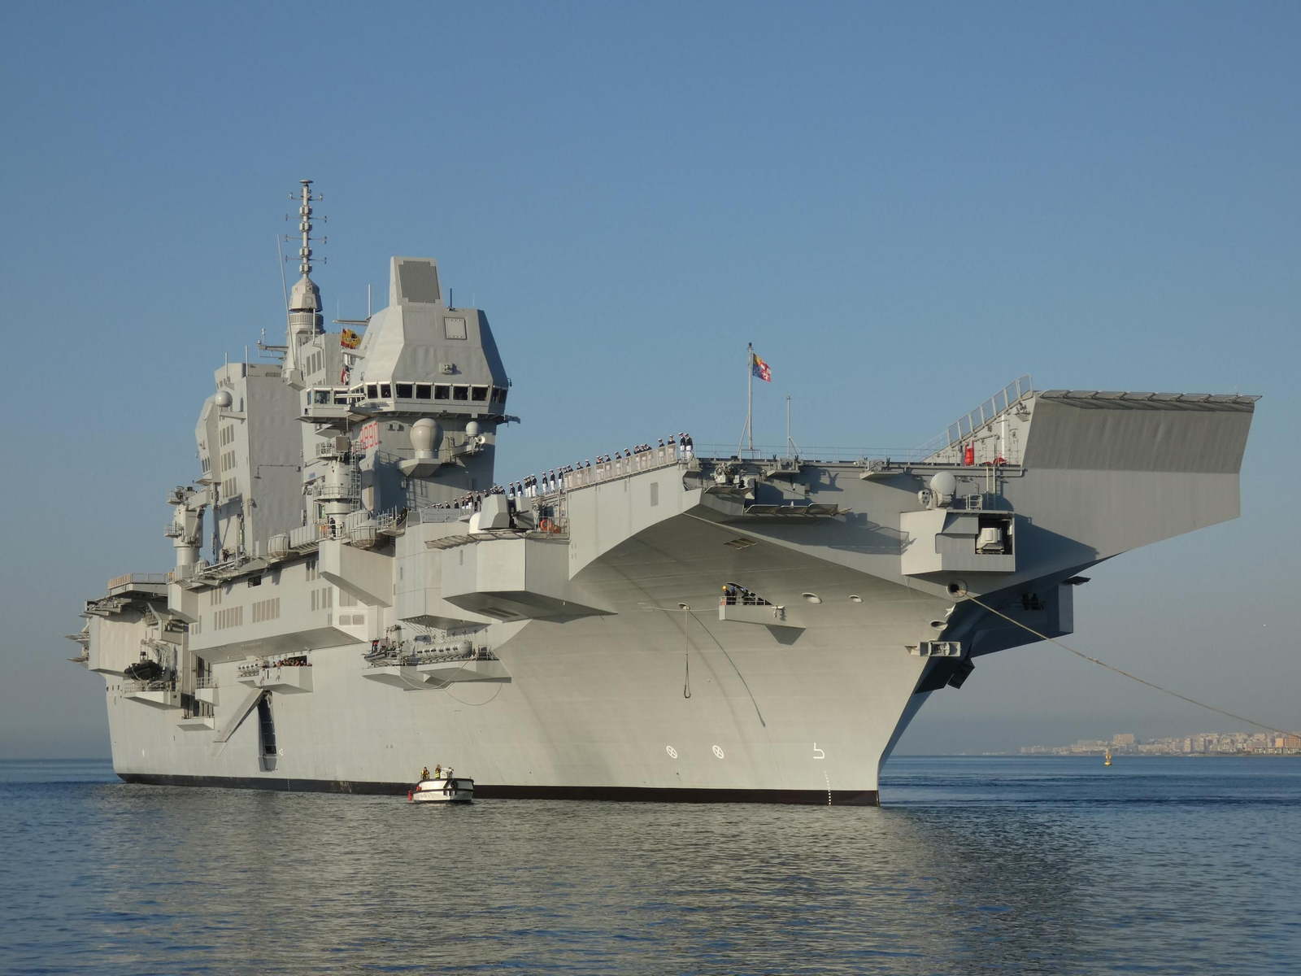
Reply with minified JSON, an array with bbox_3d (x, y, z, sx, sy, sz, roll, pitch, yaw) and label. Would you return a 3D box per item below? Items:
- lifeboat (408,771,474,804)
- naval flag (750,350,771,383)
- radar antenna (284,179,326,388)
[{"bbox_3d":[-14.700,21.250,232.700,3.600,2.500,6.800,1,-5,-10],"label":"lifeboat"},{"bbox_3d":[6.850,-7.320,199.500,1.250,1.800,0.300,0,-5,0],"label":"naval flag"},{"bbox_3d":[-33.500,-20.100,318.000,4.200,19.700,3.900,1,-5,-18],"label":"radar antenna"}]

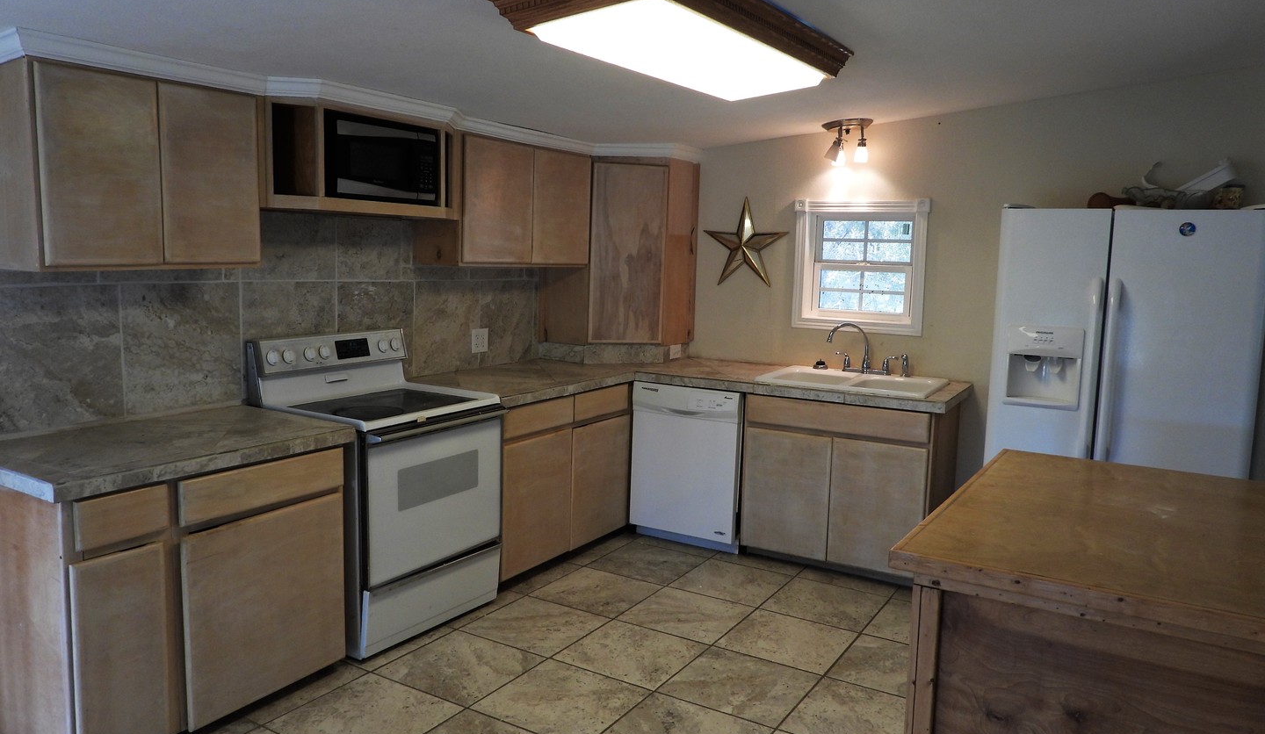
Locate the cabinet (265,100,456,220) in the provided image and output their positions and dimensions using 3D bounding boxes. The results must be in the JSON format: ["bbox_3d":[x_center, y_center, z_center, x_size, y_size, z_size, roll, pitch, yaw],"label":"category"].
[{"bbox_3d":[-1.134,-0.817,3.558,0.400,0.410,0.990,5,8,31],"label":"cabinet"}]

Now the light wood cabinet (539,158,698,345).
[{"bbox_3d":[-0.087,-0.696,5.300,0.880,1.059,0.670,0,7,-13],"label":"light wood cabinet"}]

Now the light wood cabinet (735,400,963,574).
[{"bbox_3d":[1.115,0.553,4.543,0.950,0.817,0.600,6,8,31],"label":"light wood cabinet"}]

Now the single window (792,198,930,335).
[{"bbox_3d":[1.263,-0.564,4.911,0.757,0.735,0.100,6,8,31],"label":"single window"}]

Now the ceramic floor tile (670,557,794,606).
[{"bbox_3d":[0.474,1.030,4.184,0.453,0.010,0.450,6,8,31],"label":"ceramic floor tile"}]

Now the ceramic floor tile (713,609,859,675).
[{"bbox_3d":[0.631,1.110,3.562,0.454,0.010,0.454,5,8,31],"label":"ceramic floor tile"}]

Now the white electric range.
[{"bbox_3d":[-1.033,0.463,3.682,0.670,1.165,0.765,5,8,31],"label":"white electric range"}]

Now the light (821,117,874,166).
[{"bbox_3d":[1.125,-1.180,4.646,0.250,0.220,0.240,6,8,31],"label":"light"}]

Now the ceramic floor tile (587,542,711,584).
[{"bbox_3d":[0.080,0.992,4.420,0.453,0.010,0.450,6,8,31],"label":"ceramic floor tile"}]

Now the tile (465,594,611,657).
[{"bbox_3d":[-0.400,1.084,3.673,0.457,0.010,0.457,6,8,31],"label":"tile"}]

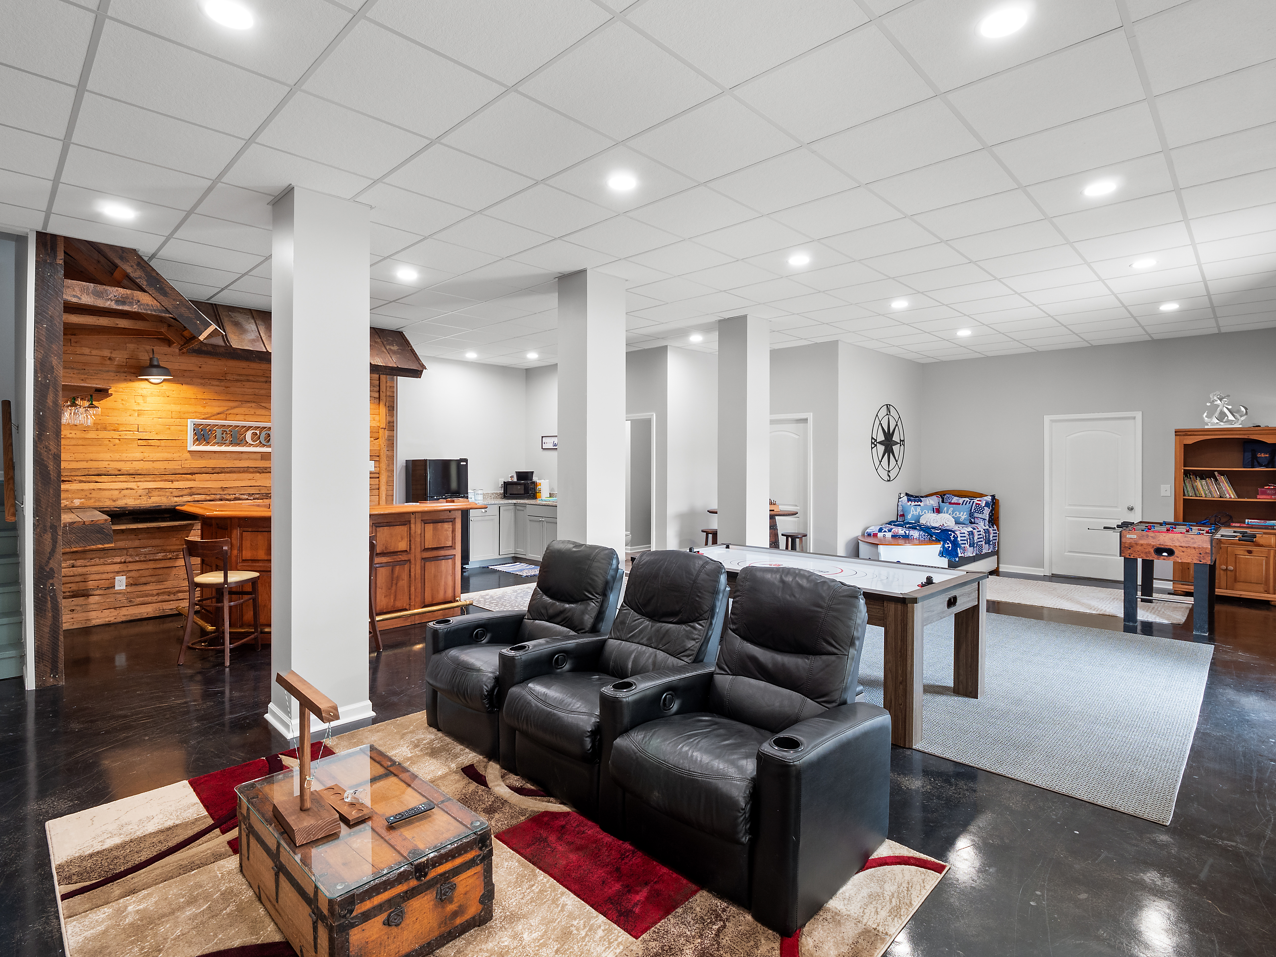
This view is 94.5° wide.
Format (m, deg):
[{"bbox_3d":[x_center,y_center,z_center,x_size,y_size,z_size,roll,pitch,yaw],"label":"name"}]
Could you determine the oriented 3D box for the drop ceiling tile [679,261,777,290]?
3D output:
[{"bbox_3d":[0.783,-1.710,4.968,0.607,0.021,0.607,2,2,45],"label":"drop ceiling tile"}]

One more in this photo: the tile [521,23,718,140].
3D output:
[{"bbox_3d":[-0.069,-1.595,2.409,0.594,0.025,0.592,1,2,44],"label":"tile"}]

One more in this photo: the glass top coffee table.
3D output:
[{"bbox_3d":[-1.021,1.333,2.132,0.888,0.324,0.521,2,2,45],"label":"glass top coffee table"}]

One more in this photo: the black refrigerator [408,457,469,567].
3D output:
[{"bbox_3d":[-2.916,0.527,8.571,0.650,1.593,0.605,1,1,44],"label":"black refrigerator"}]

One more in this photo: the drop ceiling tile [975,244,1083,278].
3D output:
[{"bbox_3d":[3.006,-1.659,4.514,0.590,0.020,0.590,1,1,44],"label":"drop ceiling tile"}]

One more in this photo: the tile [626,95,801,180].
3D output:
[{"bbox_3d":[0.365,-1.638,2.875,0.605,0.030,0.605,1,1,44],"label":"tile"}]

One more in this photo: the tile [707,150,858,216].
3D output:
[{"bbox_3d":[0.814,-1.661,3.317,0.607,0.021,0.607,2,2,45],"label":"tile"}]

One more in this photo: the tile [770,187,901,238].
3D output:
[{"bbox_3d":[1.242,-1.659,3.695,0.605,0.030,0.605,1,1,44],"label":"tile"}]

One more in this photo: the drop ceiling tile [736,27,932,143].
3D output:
[{"bbox_3d":[0.810,-1.596,2.425,0.594,0.025,0.592,1,2,44],"label":"drop ceiling tile"}]

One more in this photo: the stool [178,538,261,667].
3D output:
[{"bbox_3d":[-3.273,0.934,4.632,0.439,0.952,0.450,0,1,2],"label":"stool"}]

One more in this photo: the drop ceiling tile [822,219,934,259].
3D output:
[{"bbox_3d":[1.681,-1.669,4.106,0.605,0.030,0.605,1,1,44],"label":"drop ceiling tile"}]

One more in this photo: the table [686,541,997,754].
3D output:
[{"bbox_3d":[1.094,0.989,4.089,2.031,0.796,1.106,1,2,43],"label":"table"}]

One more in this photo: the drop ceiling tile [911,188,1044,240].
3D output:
[{"bbox_3d":[2.132,-1.641,3.692,0.590,0.020,0.590,1,1,44],"label":"drop ceiling tile"}]

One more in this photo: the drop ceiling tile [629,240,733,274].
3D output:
[{"bbox_3d":[0.327,-1.643,4.405,0.594,0.025,0.592,1,2,44],"label":"drop ceiling tile"}]

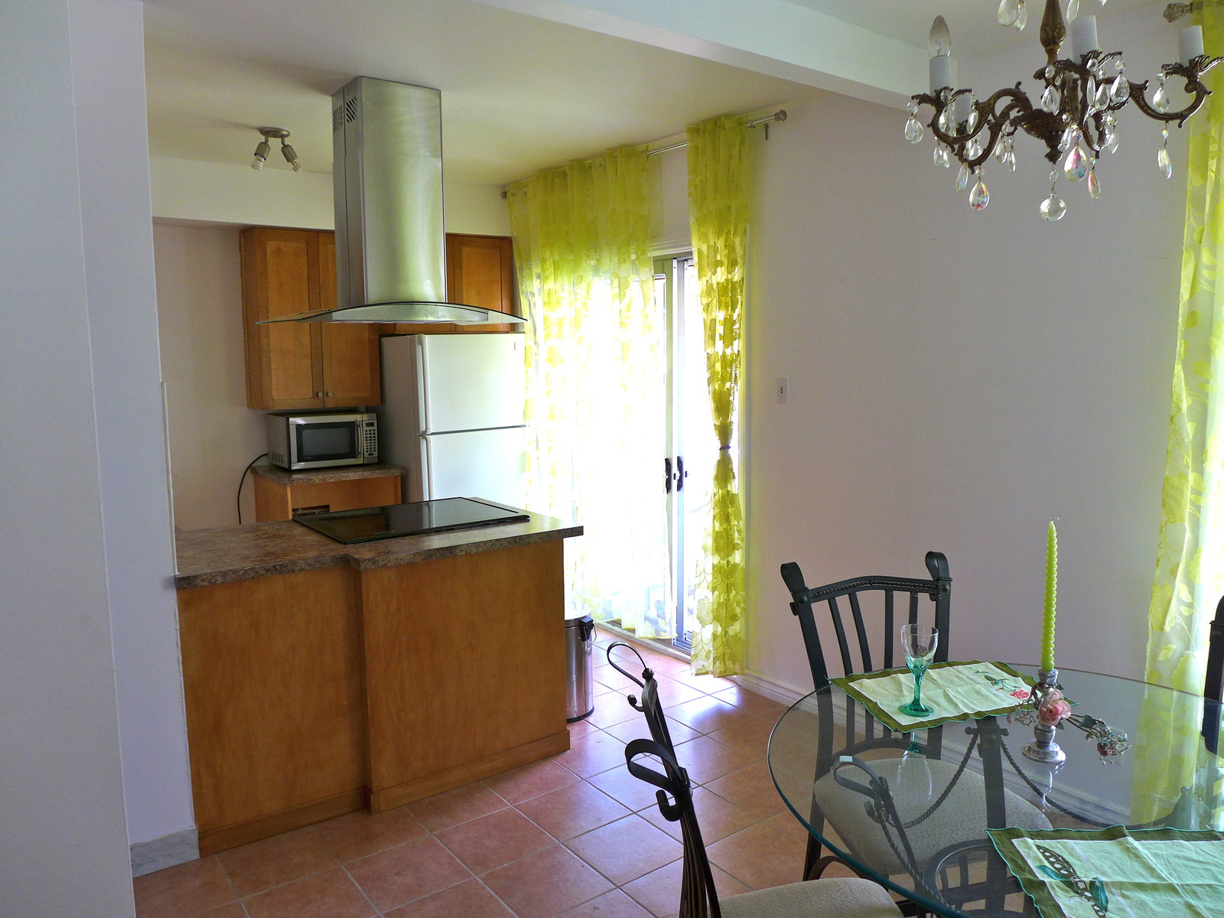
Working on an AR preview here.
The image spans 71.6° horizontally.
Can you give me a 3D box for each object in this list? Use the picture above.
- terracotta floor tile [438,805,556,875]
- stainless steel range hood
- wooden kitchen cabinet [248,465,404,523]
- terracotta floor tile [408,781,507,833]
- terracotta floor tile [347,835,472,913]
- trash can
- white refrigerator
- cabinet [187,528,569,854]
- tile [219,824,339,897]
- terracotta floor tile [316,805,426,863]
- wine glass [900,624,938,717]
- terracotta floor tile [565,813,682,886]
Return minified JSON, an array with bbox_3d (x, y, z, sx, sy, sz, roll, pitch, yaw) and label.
[{"bbox_3d":[-0.382,1.254,2.793,0.302,0.010,0.302,-5,8,-36],"label":"terracotta floor tile"},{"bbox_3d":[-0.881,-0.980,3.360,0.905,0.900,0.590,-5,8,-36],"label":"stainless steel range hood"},{"bbox_3d":[-1.708,0.519,5.173,0.680,0.914,0.650,-5,8,-35],"label":"wooden kitchen cabinet"},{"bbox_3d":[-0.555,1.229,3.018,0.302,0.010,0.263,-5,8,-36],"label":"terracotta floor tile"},{"bbox_3d":[-0.628,1.276,2.617,0.303,0.010,0.303,-5,8,-36],"label":"terracotta floor tile"},{"bbox_3d":[-0.218,0.901,3.787,0.300,0.460,0.285,0,7,0],"label":"trash can"},{"bbox_3d":[-1.030,0.072,5.542,0.750,1.710,0.740,-4,8,-32],"label":"white refrigerator"},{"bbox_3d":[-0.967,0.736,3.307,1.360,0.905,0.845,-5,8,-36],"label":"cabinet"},{"bbox_3d":[-1.056,1.271,2.687,0.302,0.010,0.293,-5,8,-36],"label":"tile"},{"bbox_3d":[-0.807,1.250,2.853,0.302,0.010,0.283,-5,8,-36],"label":"terracotta floor tile"},{"bbox_3d":[0.698,0.482,1.938,0.085,0.190,0.085,-5,8,-36],"label":"wine glass"},{"bbox_3d":[0.050,1.258,2.737,0.303,0.010,0.303,-5,8,-36],"label":"terracotta floor tile"}]

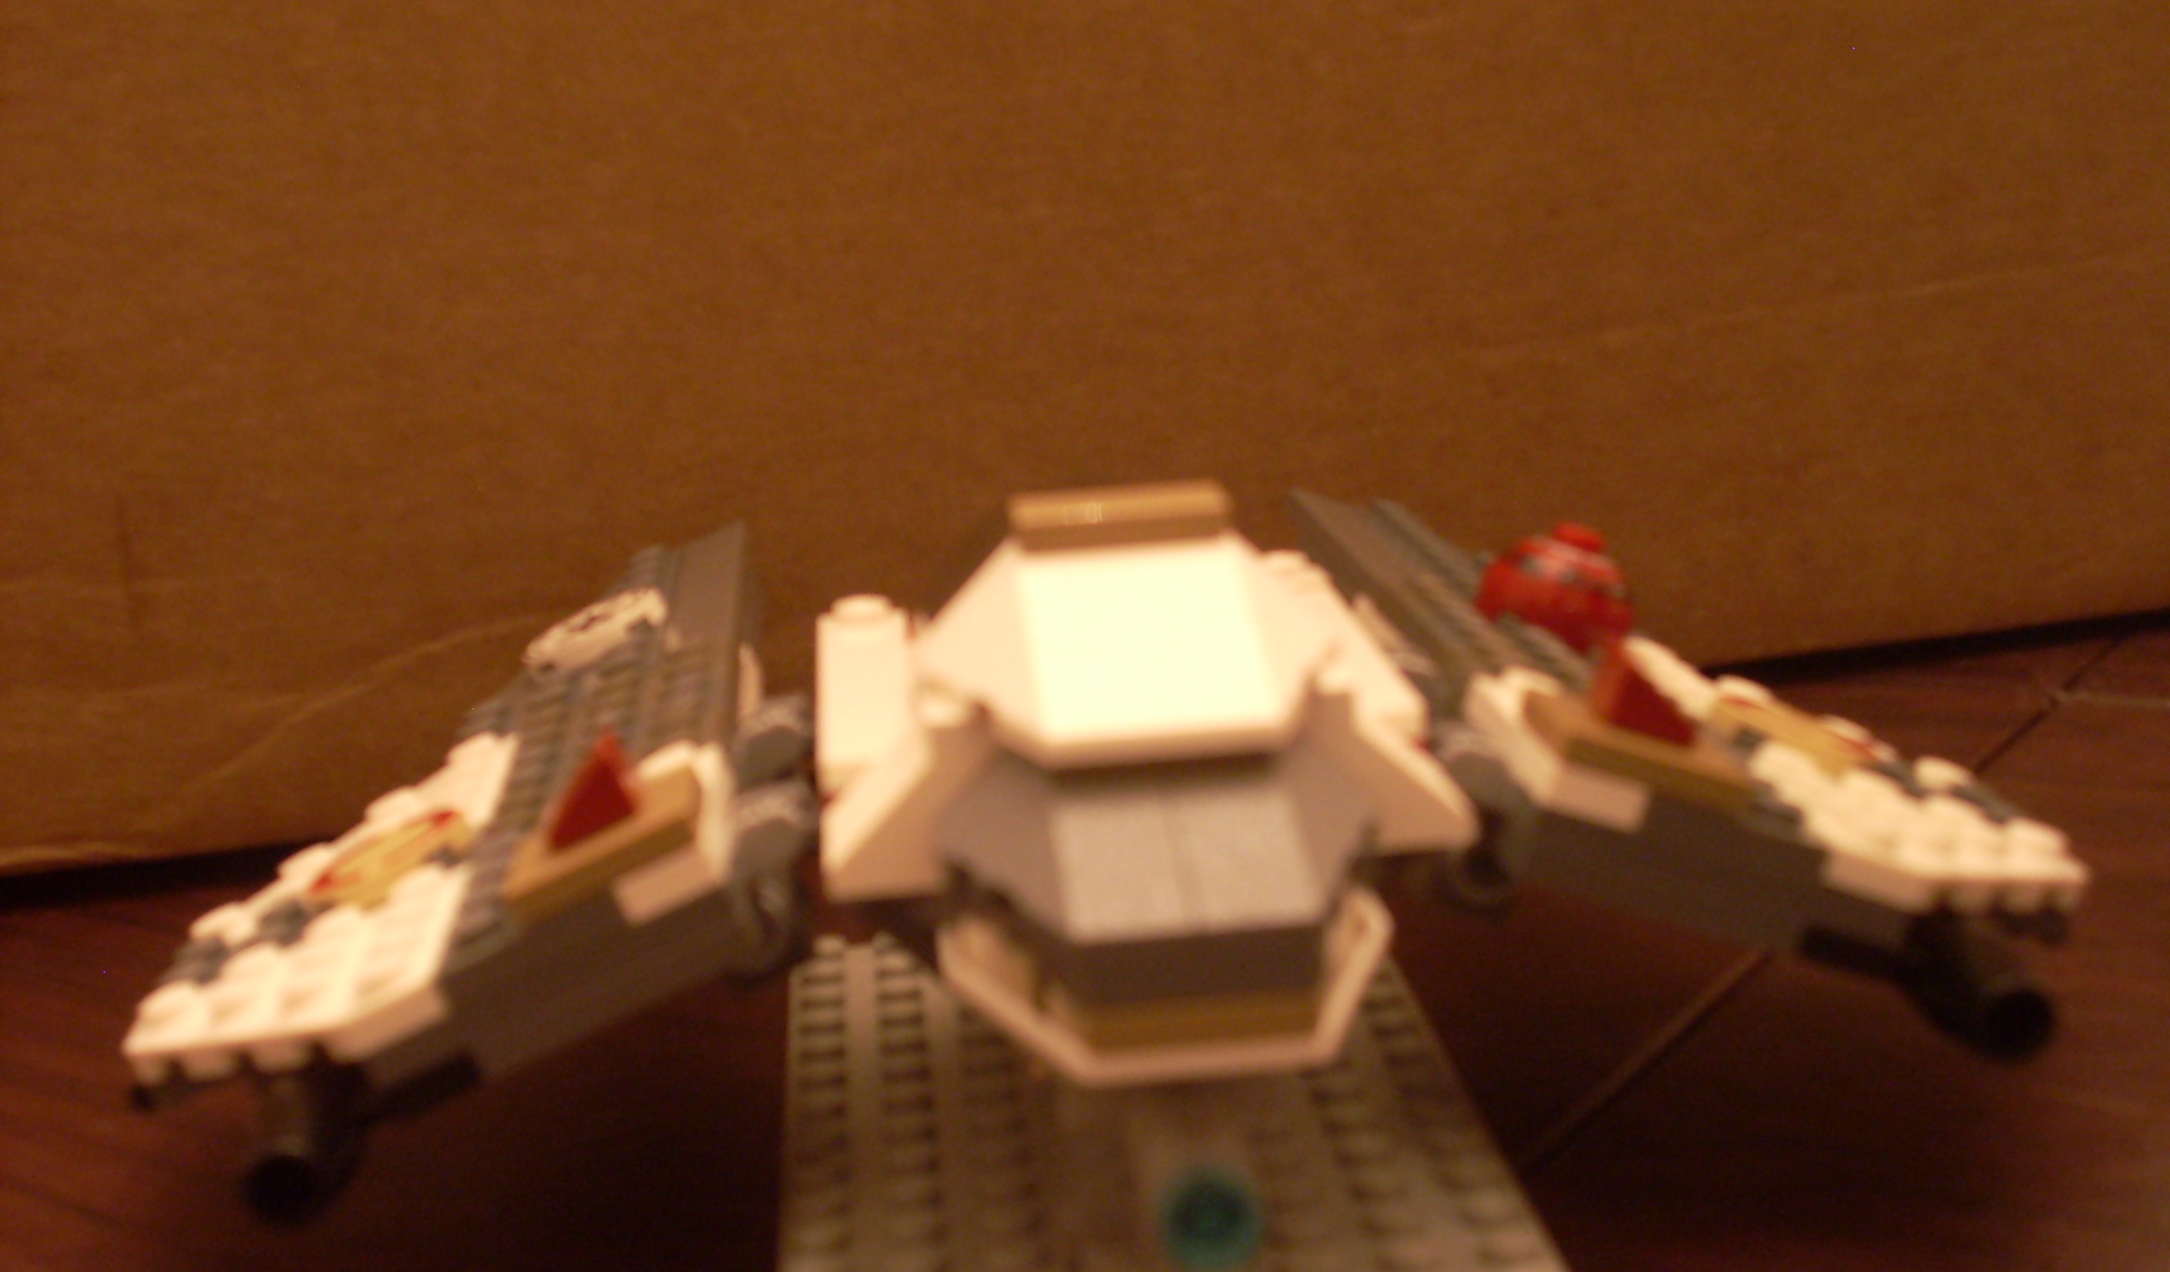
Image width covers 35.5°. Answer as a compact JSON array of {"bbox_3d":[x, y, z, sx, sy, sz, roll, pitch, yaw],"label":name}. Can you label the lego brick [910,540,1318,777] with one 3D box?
[{"bbox_3d":[0.004,0.000,0.240,0.032,0.010,0.032,-5,13,-3],"label":"lego brick"}]

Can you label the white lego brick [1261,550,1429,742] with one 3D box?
[{"bbox_3d":[0.021,0.001,0.292,0.008,0.005,0.053,-5,13,-3],"label":"white lego brick"}]

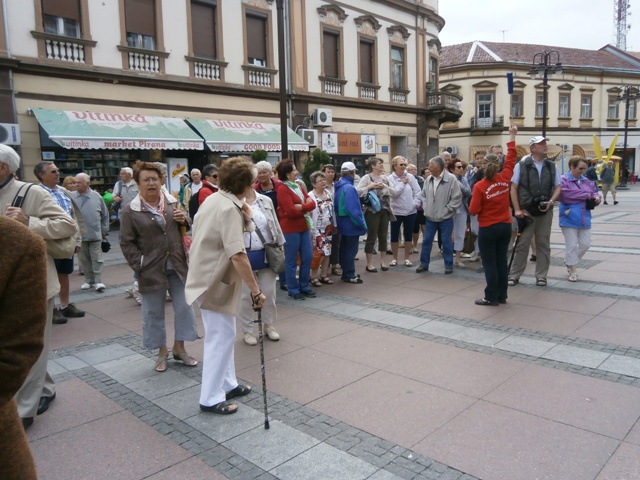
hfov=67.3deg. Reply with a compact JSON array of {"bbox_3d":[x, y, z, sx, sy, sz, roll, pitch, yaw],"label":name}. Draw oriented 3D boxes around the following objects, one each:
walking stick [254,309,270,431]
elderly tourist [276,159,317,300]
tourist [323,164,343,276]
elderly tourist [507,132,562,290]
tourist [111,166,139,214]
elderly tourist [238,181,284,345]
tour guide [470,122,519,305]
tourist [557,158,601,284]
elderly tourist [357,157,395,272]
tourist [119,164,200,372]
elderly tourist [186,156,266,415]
[{"bbox_3d":[-0.332,0.704,2.745,0.110,0.759,0.045,-6,4,-30],"label":"walking stick"},{"bbox_3d":[-0.275,-0.136,5.870,0.380,1.687,0.480,2,8,34],"label":"elderly tourist"},{"bbox_3d":[0.168,-0.303,7.217,0.500,1.641,0.360,-5,8,-25],"label":"tourist"},{"bbox_3d":[2.696,-0.359,6.070,0.640,1.850,0.420,-1,7,11],"label":"elderly tourist"},{"bbox_3d":[-3.204,-0.364,8.211,0.540,1.730,0.380,-3,8,-12],"label":"tourist"},{"bbox_3d":[-0.540,0.122,4.360,0.520,1.613,0.380,-2,7,-1],"label":"elderly tourist"},{"bbox_3d":[1.946,-0.283,5.392,0.500,1.971,0.420,-4,8,-17],"label":"tour guide"},{"bbox_3d":[3.495,-0.295,6.435,0.500,1.624,0.400,-2,7,-6],"label":"tourist"},{"bbox_3d":[0.845,-0.392,7.320,0.550,1.707,0.380,-4,7,-16],"label":"elderly tourist"},{"bbox_3d":[-1.288,0.199,3.738,0.560,1.606,0.400,-5,8,-24],"label":"tourist"},{"bbox_3d":[-0.601,0.285,3.090,0.470,1.622,0.470,-6,8,-28],"label":"elderly tourist"}]

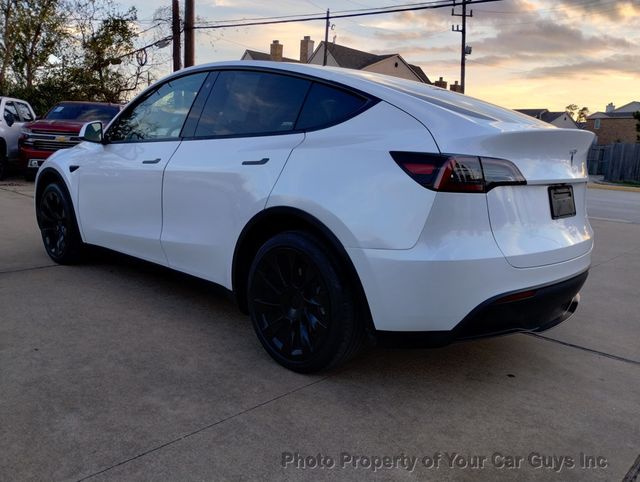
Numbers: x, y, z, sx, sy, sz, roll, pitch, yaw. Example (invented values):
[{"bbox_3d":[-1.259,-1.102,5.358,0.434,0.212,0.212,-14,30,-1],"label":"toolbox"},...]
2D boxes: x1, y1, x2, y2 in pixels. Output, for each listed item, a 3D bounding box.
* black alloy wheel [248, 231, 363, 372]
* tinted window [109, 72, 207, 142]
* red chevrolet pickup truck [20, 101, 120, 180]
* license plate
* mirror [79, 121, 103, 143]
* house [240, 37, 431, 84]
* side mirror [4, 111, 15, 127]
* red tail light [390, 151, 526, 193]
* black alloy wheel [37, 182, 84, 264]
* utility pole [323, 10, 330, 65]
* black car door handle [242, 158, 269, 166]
[{"bbox_3d":[-0.049,0.291,2.607,0.710,0.710,0.250,12,14,42],"label":"black alloy wheel"},{"bbox_3d":[-1.140,-0.902,3.557,1.030,0.510,0.070,12,-11,42],"label":"tinted window"},{"bbox_3d":[-5.823,-2.650,13.760,2.060,1.920,5.880,1,11,-8],"label":"red chevrolet pickup truck"},{"bbox_3d":[1.181,-0.189,2.517,0.020,0.160,0.310,-7,1,44],"label":"license plate"},{"bbox_3d":[-1.612,-0.784,3.720,0.140,0.160,0.215,12,14,42],"label":"mirror"},{"bbox_3d":[1.200,-10.726,39.878,14.500,9.200,11.000,2,10,0],"label":"house"},{"bbox_3d":[-7.538,-2.945,12.600,0.260,0.300,0.200,2,10,0],"label":"side mirror"},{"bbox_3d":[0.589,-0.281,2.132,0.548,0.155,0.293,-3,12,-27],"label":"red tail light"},{"bbox_3d":[-2.162,-0.147,4.530,0.710,0.710,0.250,12,14,42],"label":"black alloy wheel"},{"bbox_3d":[0.346,-11.220,37.960,0.300,10.780,0.300,2,10,0],"label":"utility pole"},{"bbox_3d":[-0.323,-0.398,2.605,0.215,0.045,0.030,12,14,42],"label":"black car door handle"}]

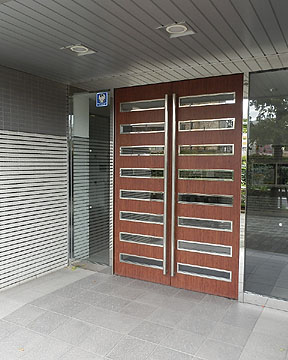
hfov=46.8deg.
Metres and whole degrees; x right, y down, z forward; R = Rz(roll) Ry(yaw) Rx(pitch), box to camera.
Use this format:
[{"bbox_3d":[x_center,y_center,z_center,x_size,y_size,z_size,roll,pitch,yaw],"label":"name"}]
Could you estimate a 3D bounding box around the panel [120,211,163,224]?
[{"bbox_3d":[-0.024,0.461,4.075,0.627,0.120,0.035,2,4,28],"label":"panel"}]

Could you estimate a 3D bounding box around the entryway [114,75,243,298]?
[{"bbox_3d":[0.319,0.065,3.858,1.579,2.368,0.100,2,4,28],"label":"entryway"}]

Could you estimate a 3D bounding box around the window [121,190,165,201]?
[{"bbox_3d":[-0.022,0.190,4.060,0.627,0.122,0.035,2,4,28],"label":"window"}]

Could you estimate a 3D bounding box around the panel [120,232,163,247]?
[{"bbox_3d":[-0.026,0.730,4.090,0.627,0.120,0.035,2,4,28],"label":"panel"}]

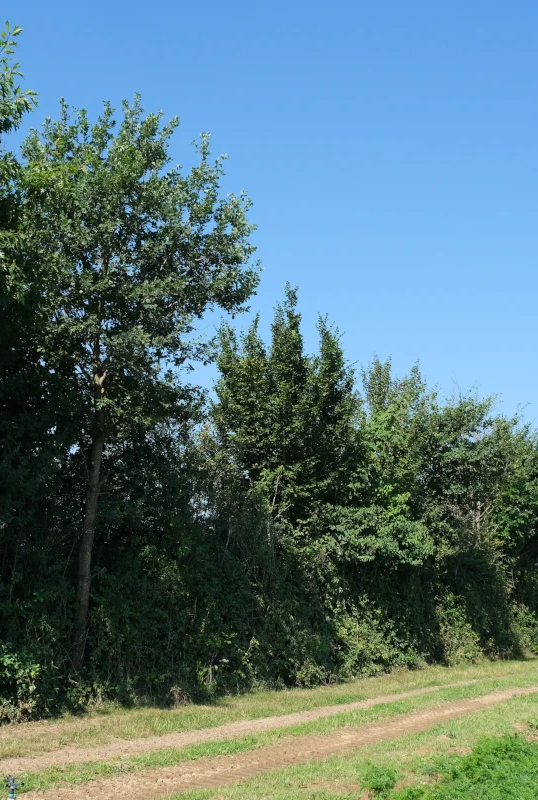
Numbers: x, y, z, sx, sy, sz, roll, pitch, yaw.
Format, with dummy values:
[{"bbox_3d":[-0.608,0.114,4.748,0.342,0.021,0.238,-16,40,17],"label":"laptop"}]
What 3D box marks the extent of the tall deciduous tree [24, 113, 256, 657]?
[{"bbox_3d":[-2.620,-0.500,17.500,4.900,11.900,4.900,0,-13,0],"label":"tall deciduous tree"}]

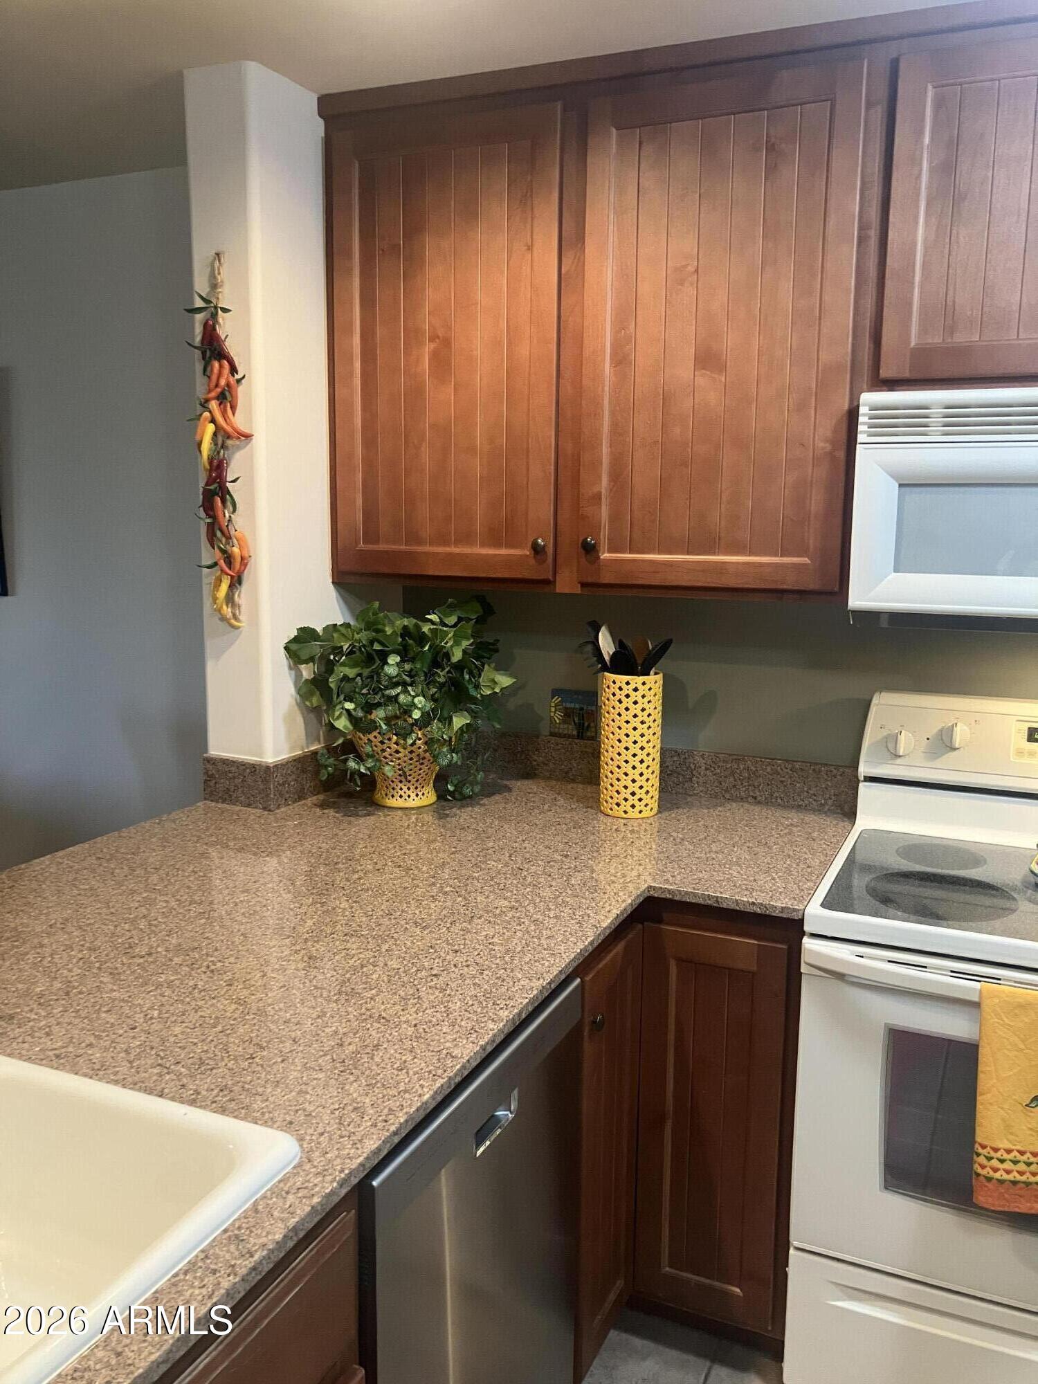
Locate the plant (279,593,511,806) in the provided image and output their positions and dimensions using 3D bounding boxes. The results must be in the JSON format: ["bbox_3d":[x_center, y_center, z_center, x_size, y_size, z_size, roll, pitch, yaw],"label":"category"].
[{"bbox_3d":[-0.241,0.024,2.375,0.470,0.430,0.420,4,9,24],"label":"plant"}]

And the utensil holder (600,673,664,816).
[{"bbox_3d":[0.233,0.110,2.328,0.125,0.284,0.125,1,9,0],"label":"utensil holder"}]

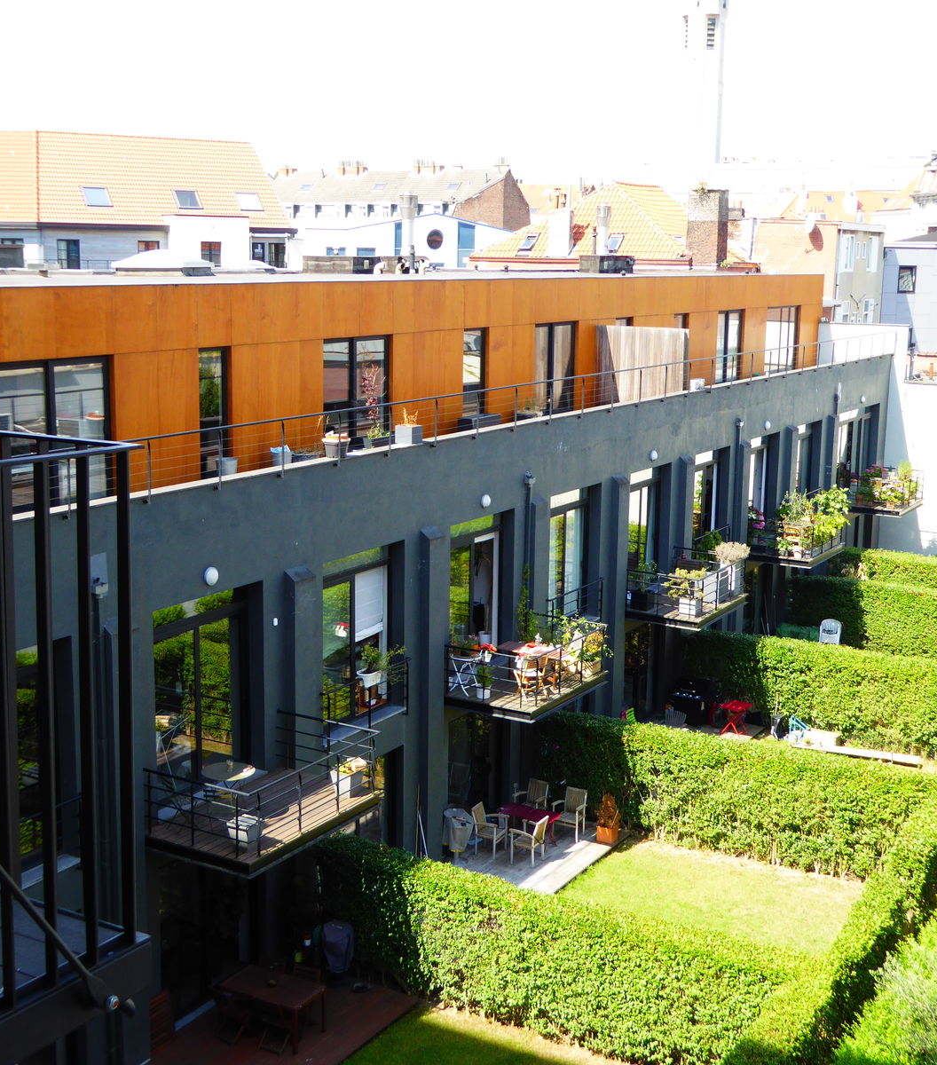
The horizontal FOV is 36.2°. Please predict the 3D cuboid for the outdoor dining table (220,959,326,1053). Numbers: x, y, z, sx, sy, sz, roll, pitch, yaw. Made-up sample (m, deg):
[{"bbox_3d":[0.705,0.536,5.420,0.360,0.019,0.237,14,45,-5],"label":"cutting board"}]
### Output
[{"bbox_3d":[-2.966,7.228,21.786,1.407,0.731,0.812,7,13,31],"label":"outdoor dining table"}]

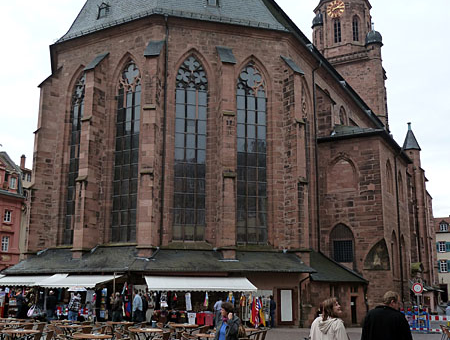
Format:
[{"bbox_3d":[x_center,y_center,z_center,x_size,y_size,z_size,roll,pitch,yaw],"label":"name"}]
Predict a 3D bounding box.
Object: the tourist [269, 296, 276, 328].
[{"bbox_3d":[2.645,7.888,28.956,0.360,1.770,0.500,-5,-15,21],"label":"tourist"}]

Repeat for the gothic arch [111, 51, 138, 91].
[{"bbox_3d":[-6.450,-6.487,34.254,2.200,2.750,0.400,-7,-15,27],"label":"gothic arch"}]

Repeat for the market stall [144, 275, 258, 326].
[{"bbox_3d":[-1.246,6.918,26.498,5.640,2.780,2.100,3,-13,-15],"label":"market stall"}]

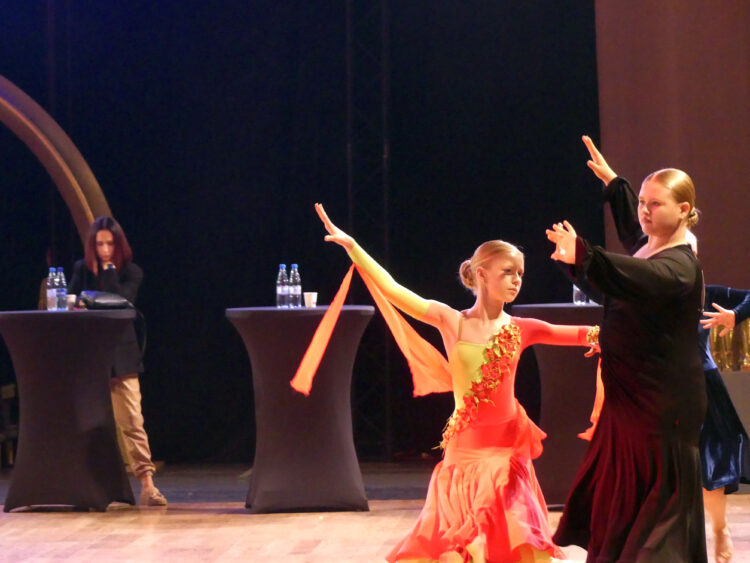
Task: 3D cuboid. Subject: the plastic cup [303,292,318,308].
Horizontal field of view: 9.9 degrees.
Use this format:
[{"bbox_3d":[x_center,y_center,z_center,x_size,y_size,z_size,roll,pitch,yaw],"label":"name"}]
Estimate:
[{"bbox_3d":[-0.343,0.102,23.200,0.076,0.083,0.076,-1,1,0],"label":"plastic cup"}]

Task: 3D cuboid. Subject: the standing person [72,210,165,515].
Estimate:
[{"bbox_3d":[-1.414,0.439,23.800,0.530,1.600,0.480,-1,1,6],"label":"standing person"}]

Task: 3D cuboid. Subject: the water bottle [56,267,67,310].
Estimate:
[{"bbox_3d":[-1.698,0.039,23.500,0.066,0.236,0.066,-1,1,0],"label":"water bottle"}]

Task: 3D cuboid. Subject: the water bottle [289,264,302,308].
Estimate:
[{"bbox_3d":[-0.424,0.027,23.200,0.066,0.236,0.066,-1,1,0],"label":"water bottle"}]

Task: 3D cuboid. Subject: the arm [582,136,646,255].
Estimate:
[{"bbox_3d":[0.827,-0.292,14.900,0.170,0.430,0.200,-26,6,-10],"label":"arm"}]

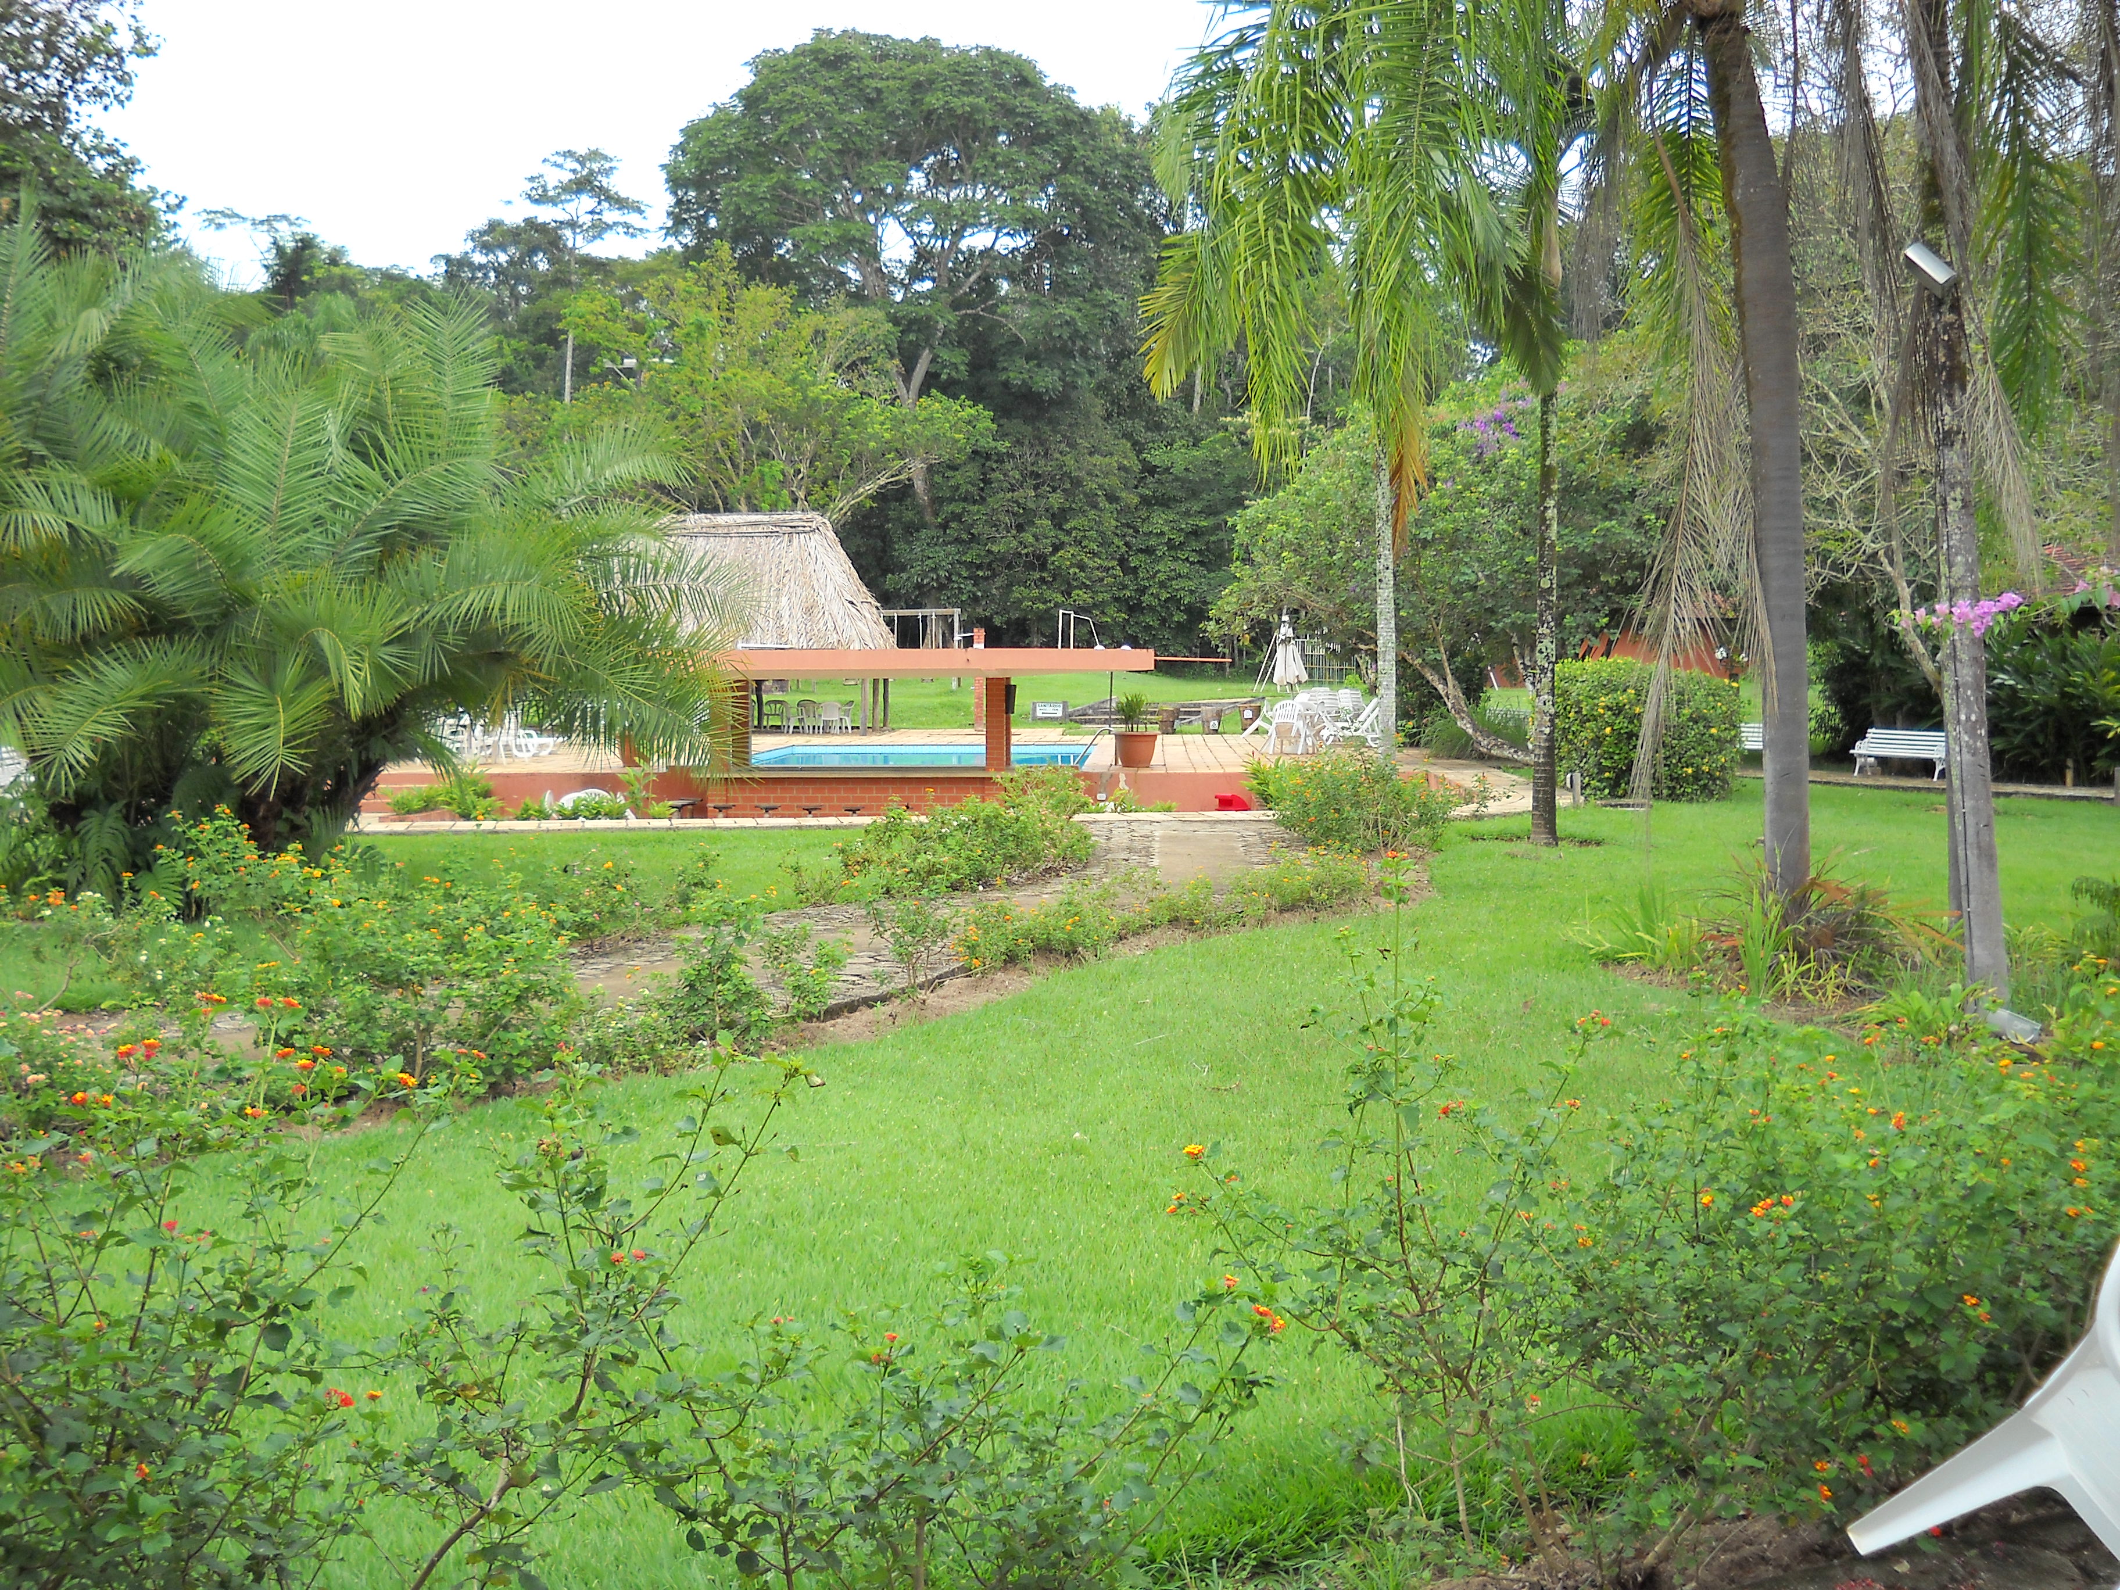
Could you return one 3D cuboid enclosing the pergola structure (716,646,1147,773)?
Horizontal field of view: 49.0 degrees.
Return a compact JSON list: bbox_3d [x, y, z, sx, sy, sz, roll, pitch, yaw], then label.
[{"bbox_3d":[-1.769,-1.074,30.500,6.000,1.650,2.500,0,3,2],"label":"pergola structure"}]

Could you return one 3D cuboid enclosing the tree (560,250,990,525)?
[{"bbox_3d":[-8.348,-9.461,68.000,12.000,11.800,11.000,0,3,0],"label":"tree"}]

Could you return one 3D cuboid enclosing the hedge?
[{"bbox_3d":[8.124,-0.905,32.200,2.350,1.900,1.900,0,3,0],"label":"hedge"}]

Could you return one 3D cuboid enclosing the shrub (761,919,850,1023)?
[{"bbox_3d":[-1.278,0.878,11.700,0.470,0.520,0.450,0,3,0],"label":"shrub"}]

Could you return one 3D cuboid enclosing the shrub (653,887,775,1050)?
[{"bbox_3d":[-1.632,0.818,11.000,0.580,0.760,0.580,0,3,0],"label":"shrub"}]

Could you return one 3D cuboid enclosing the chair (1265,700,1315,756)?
[{"bbox_3d":[3.640,-1.061,36.800,0.570,0.850,0.580,1,3,13],"label":"chair"}]

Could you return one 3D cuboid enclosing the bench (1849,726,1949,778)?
[{"bbox_3d":[13.508,-0.665,37.400,0.620,0.820,1.600,-3,4,-42],"label":"bench"}]

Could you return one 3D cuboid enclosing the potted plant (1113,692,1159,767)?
[{"bbox_3d":[1.023,-0.877,31.600,0.620,1.040,0.620,0,3,0],"label":"potted plant"}]

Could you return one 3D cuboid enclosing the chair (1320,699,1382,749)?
[{"bbox_3d":[4.874,-1.187,38.800,1.000,0.860,0.650,-1,3,-12],"label":"chair"}]

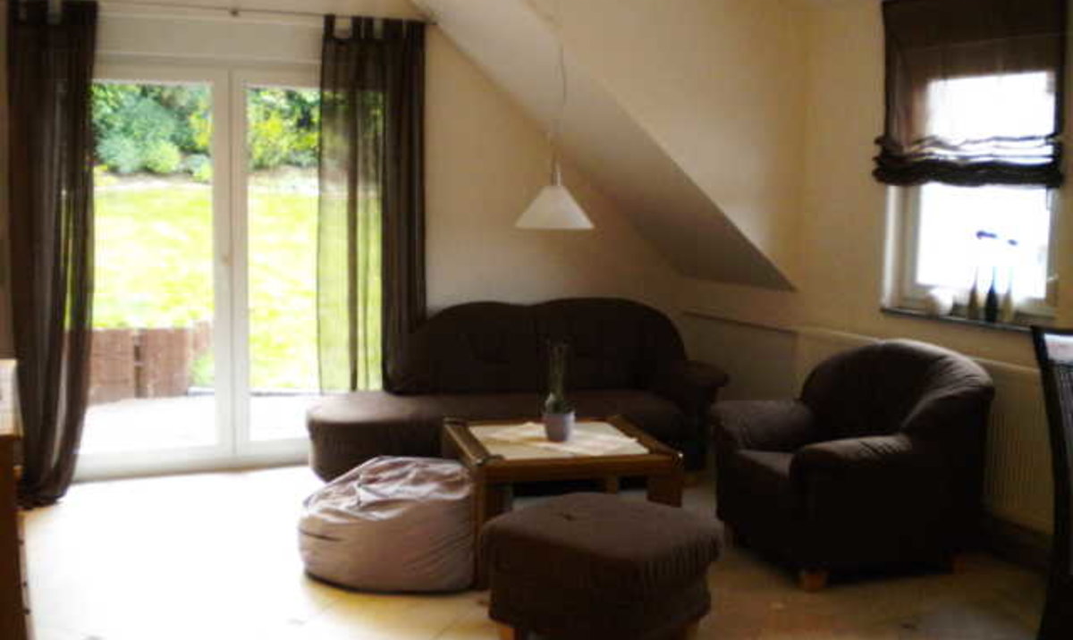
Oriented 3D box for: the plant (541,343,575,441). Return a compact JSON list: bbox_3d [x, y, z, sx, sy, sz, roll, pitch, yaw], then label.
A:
[{"bbox_3d":[0.090,0.286,4.345,0.128,0.404,0.128,1,6,0],"label":"plant"}]

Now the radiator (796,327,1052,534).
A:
[{"bbox_3d":[1.627,0.424,4.634,0.099,0.621,1.509,-2,7,-24],"label":"radiator"}]

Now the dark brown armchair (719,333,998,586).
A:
[{"bbox_3d":[1.252,0.532,4.358,0.878,0.848,0.828,-2,7,-21],"label":"dark brown armchair"}]

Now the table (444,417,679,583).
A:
[{"bbox_3d":[0.086,0.701,4.449,0.789,0.444,0.818,-1,6,-14],"label":"table"}]

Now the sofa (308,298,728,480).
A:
[{"bbox_3d":[-0.099,0.370,5.423,2.031,0.887,0.986,-1,6,-14],"label":"sofa"}]

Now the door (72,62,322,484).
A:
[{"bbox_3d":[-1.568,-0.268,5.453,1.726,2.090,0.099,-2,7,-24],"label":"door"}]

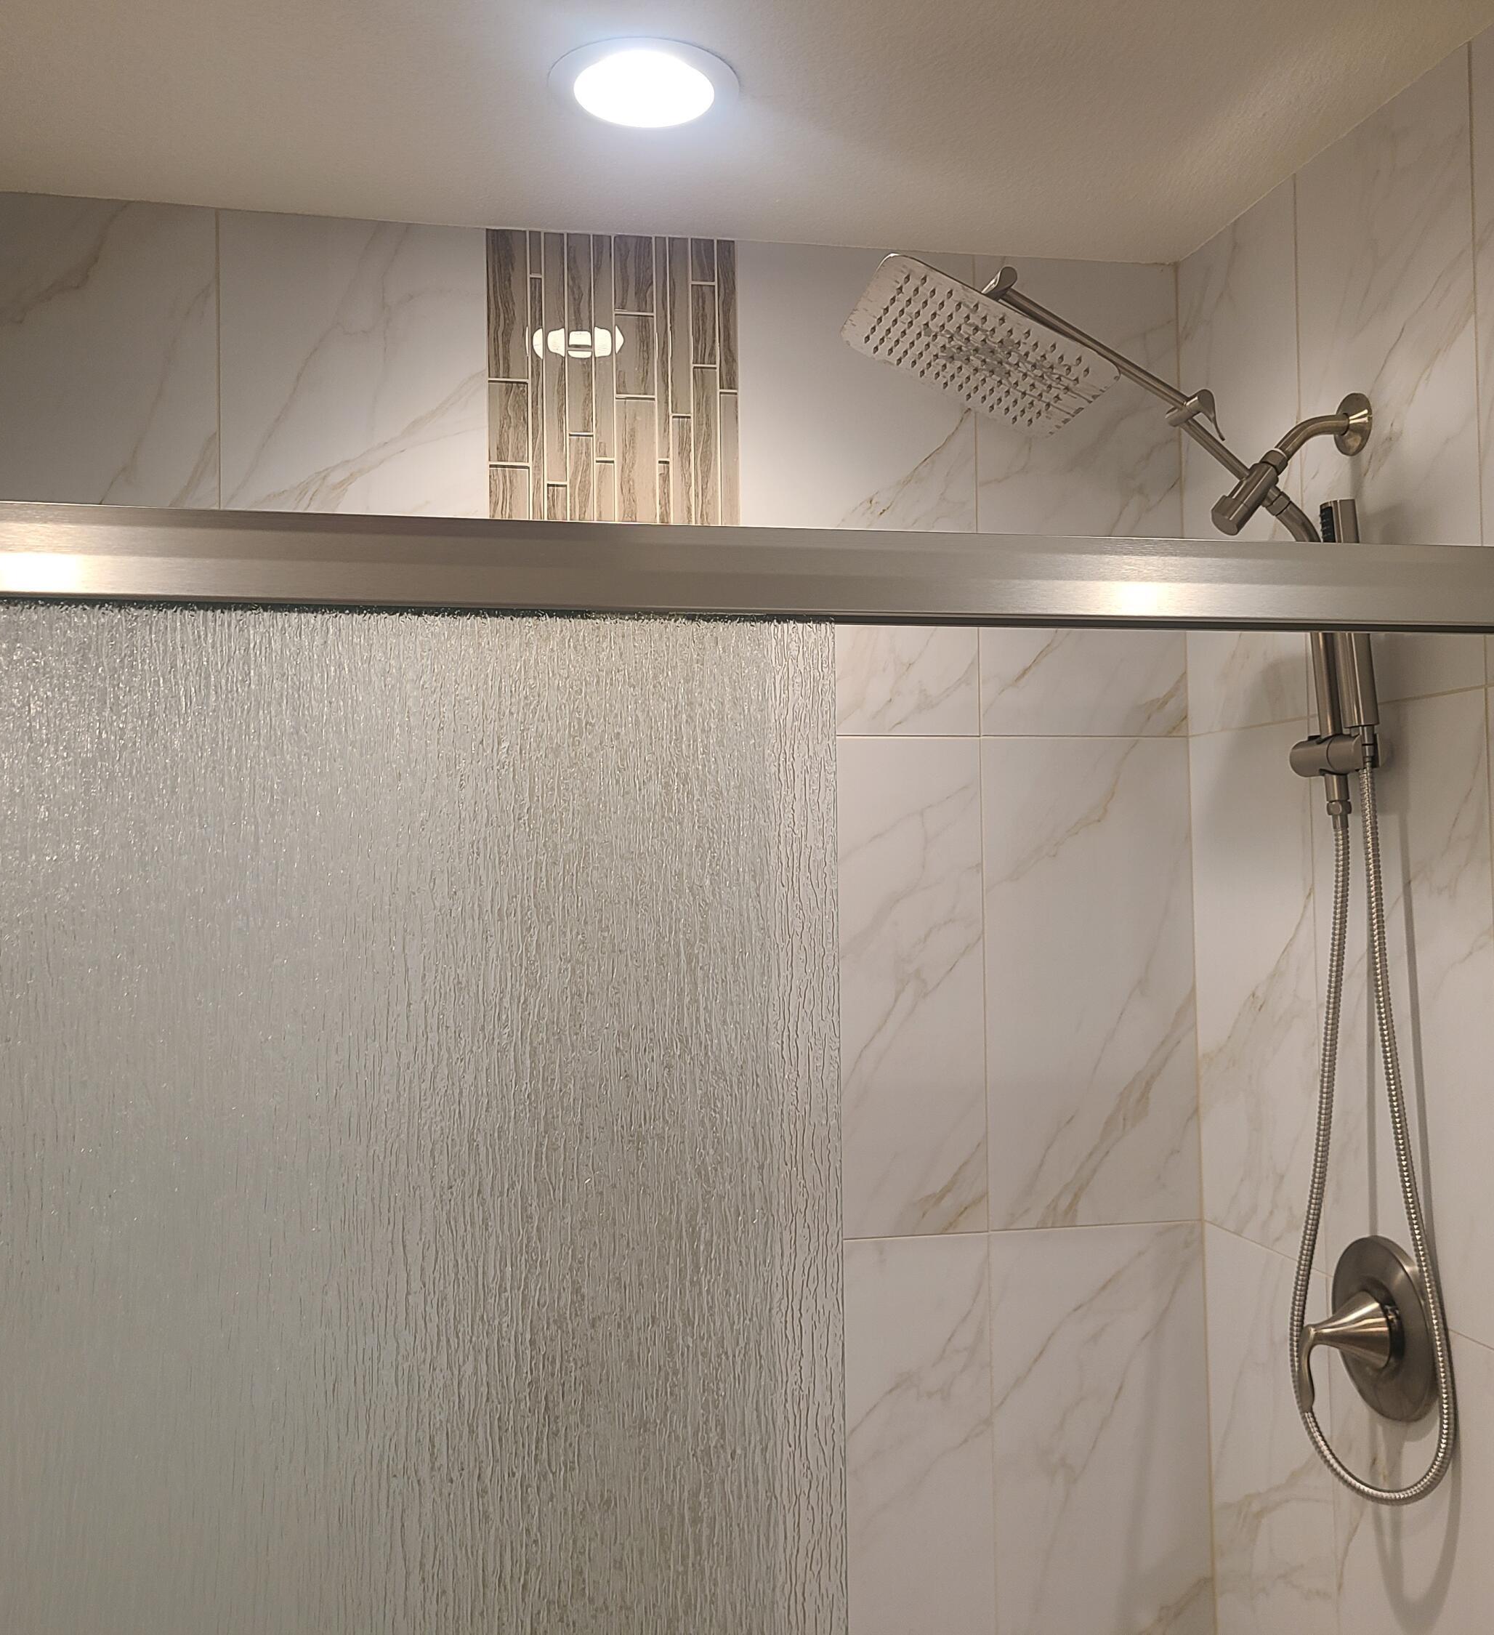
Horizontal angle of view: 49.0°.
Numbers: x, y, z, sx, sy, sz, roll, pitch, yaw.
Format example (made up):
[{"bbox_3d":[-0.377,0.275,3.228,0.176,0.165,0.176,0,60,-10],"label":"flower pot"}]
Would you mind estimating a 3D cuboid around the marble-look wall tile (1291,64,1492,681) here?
[{"bbox_3d":[0.653,-0.419,1.667,0.010,0.602,0.299,-1,-2,-12],"label":"marble-look wall tile"}]

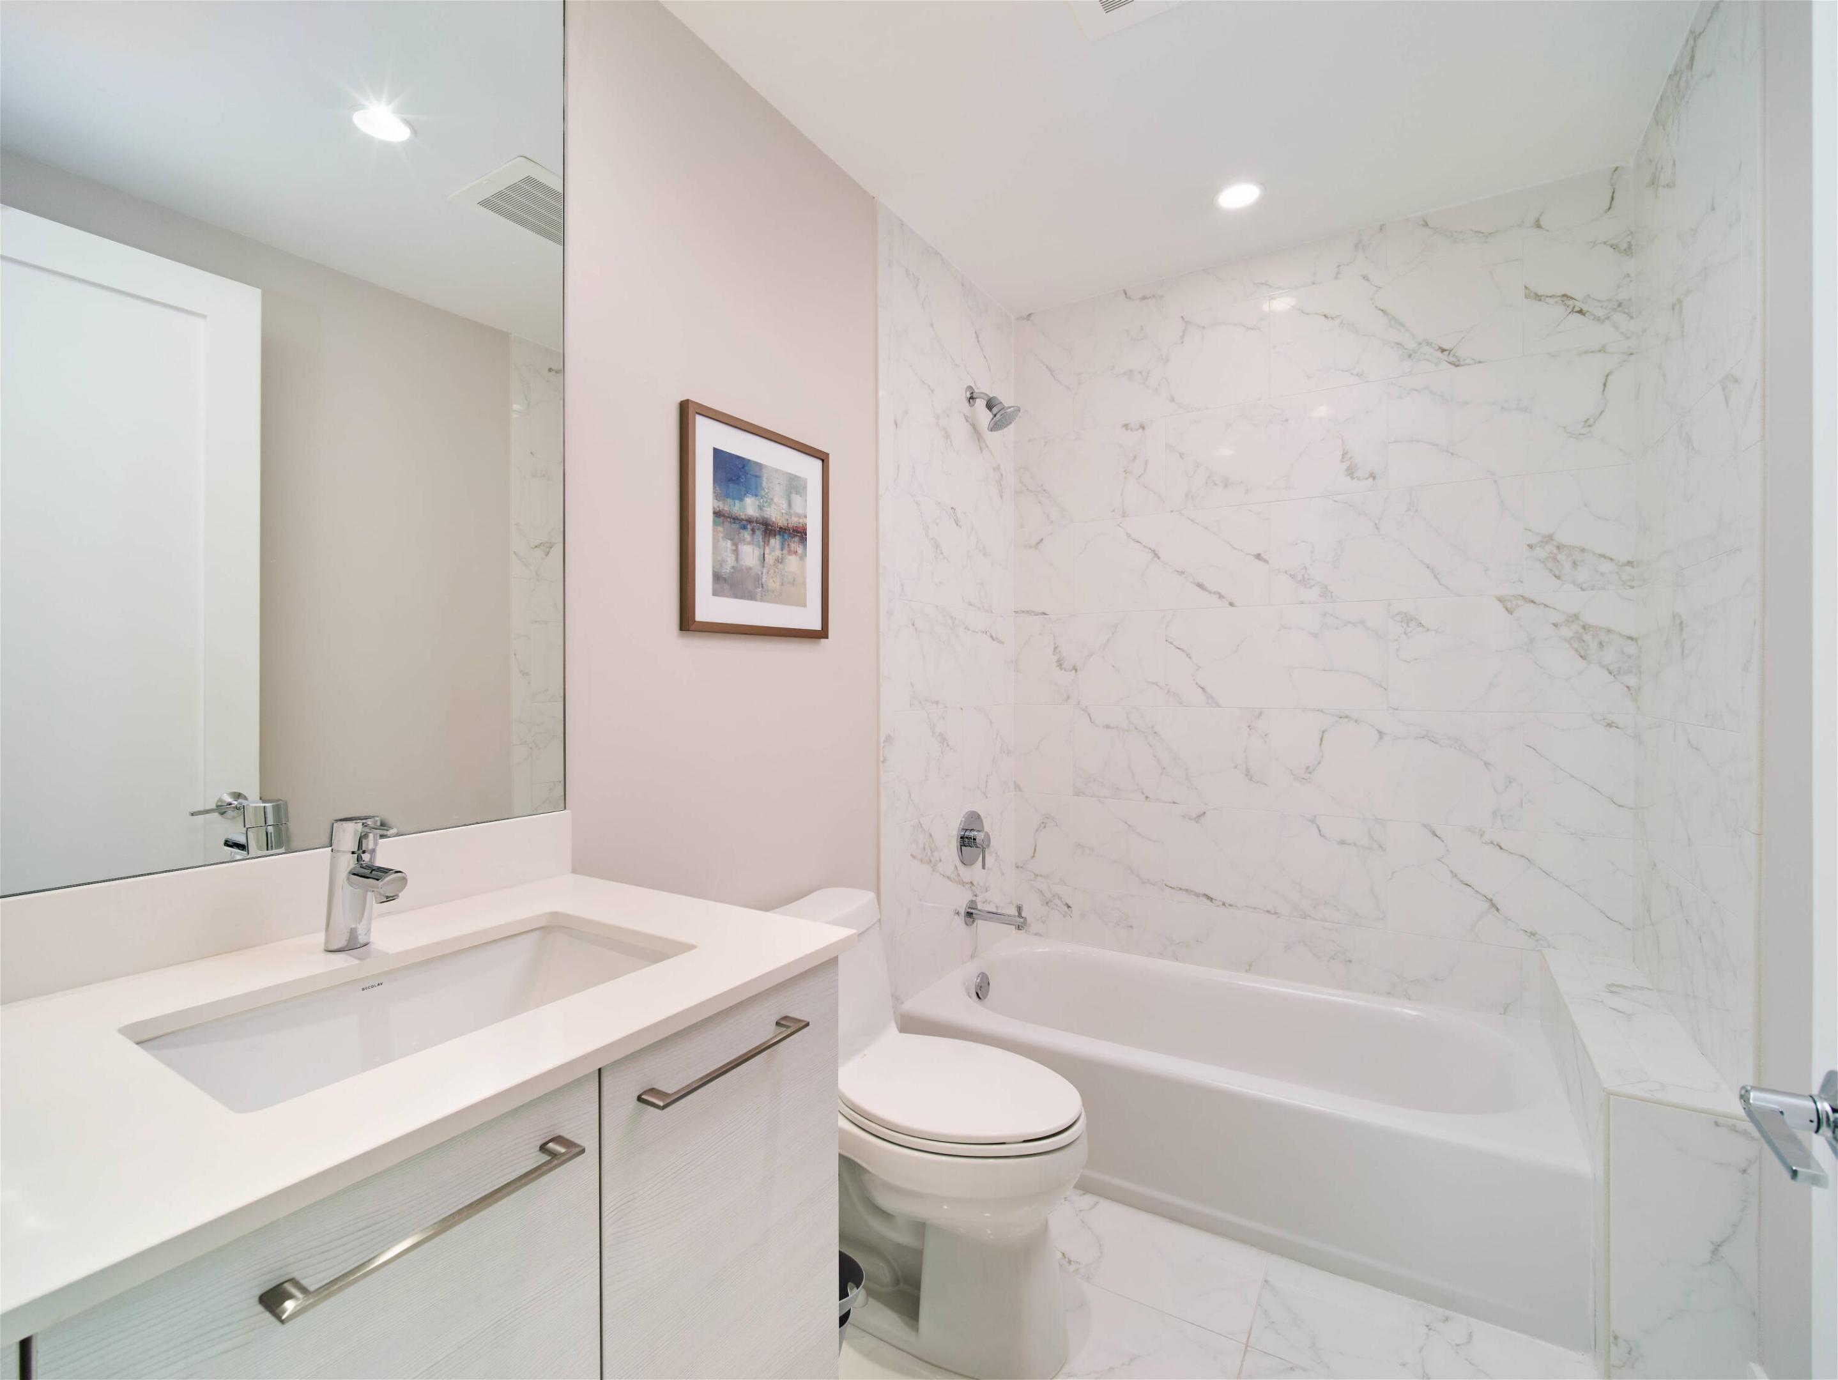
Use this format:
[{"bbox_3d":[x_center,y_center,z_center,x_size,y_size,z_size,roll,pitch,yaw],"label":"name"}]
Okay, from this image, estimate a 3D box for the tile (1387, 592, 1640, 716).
[{"bbox_3d":[1.538,-0.096,1.956,0.515,0.313,0.010,0,0,33],"label":"tile"}]

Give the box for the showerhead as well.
[{"bbox_3d":[0.238,-0.916,2.403,0.162,0.170,0.095,0,0,33],"label":"showerhead"}]

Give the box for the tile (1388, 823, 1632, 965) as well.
[{"bbox_3d":[1.538,0.512,1.960,0.510,0.318,0.010,0,0,33],"label":"tile"}]

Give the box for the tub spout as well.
[{"bbox_3d":[0.252,0.730,2.403,0.192,0.102,0.081,0,0,33],"label":"tub spout"}]

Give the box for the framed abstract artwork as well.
[{"bbox_3d":[-0.343,-0.342,1.640,0.025,0.450,0.424,0,0,33],"label":"framed abstract artwork"}]

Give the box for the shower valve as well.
[{"bbox_3d":[0.203,0.495,2.434,0.076,0.189,0.178,0,0,33],"label":"shower valve"}]

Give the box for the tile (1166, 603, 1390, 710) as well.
[{"bbox_3d":[1.065,-0.101,2.265,0.615,0.319,0.010,0,0,33],"label":"tile"}]

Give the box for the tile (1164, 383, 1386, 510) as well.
[{"bbox_3d":[1.062,-0.728,2.264,0.611,0.313,0.010,0,0,33],"label":"tile"}]

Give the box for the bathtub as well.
[{"bbox_3d":[0.764,1.017,2.010,1.481,0.333,0.757,0,0,33],"label":"bathtub"}]

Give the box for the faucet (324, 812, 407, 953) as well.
[{"bbox_3d":[-0.666,0.237,0.898,0.158,0.165,0.051,0,0,33],"label":"faucet"}]

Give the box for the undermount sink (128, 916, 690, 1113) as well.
[{"bbox_3d":[-0.511,0.400,0.803,0.288,0.151,0.449,0,0,33],"label":"undermount sink"}]

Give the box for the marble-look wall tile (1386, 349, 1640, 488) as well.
[{"bbox_3d":[1.535,-0.719,1.955,0.518,0.313,0.010,0,0,33],"label":"marble-look wall tile"}]

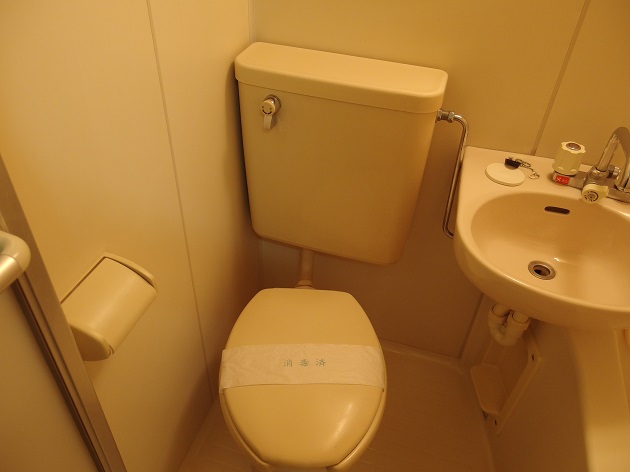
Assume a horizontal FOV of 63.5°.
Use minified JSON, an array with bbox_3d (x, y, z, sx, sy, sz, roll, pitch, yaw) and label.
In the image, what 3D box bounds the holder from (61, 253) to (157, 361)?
[{"bbox_3d":[-0.330,0.122,0.821,0.090,0.109,0.143,12,40,12],"label":"holder"}]

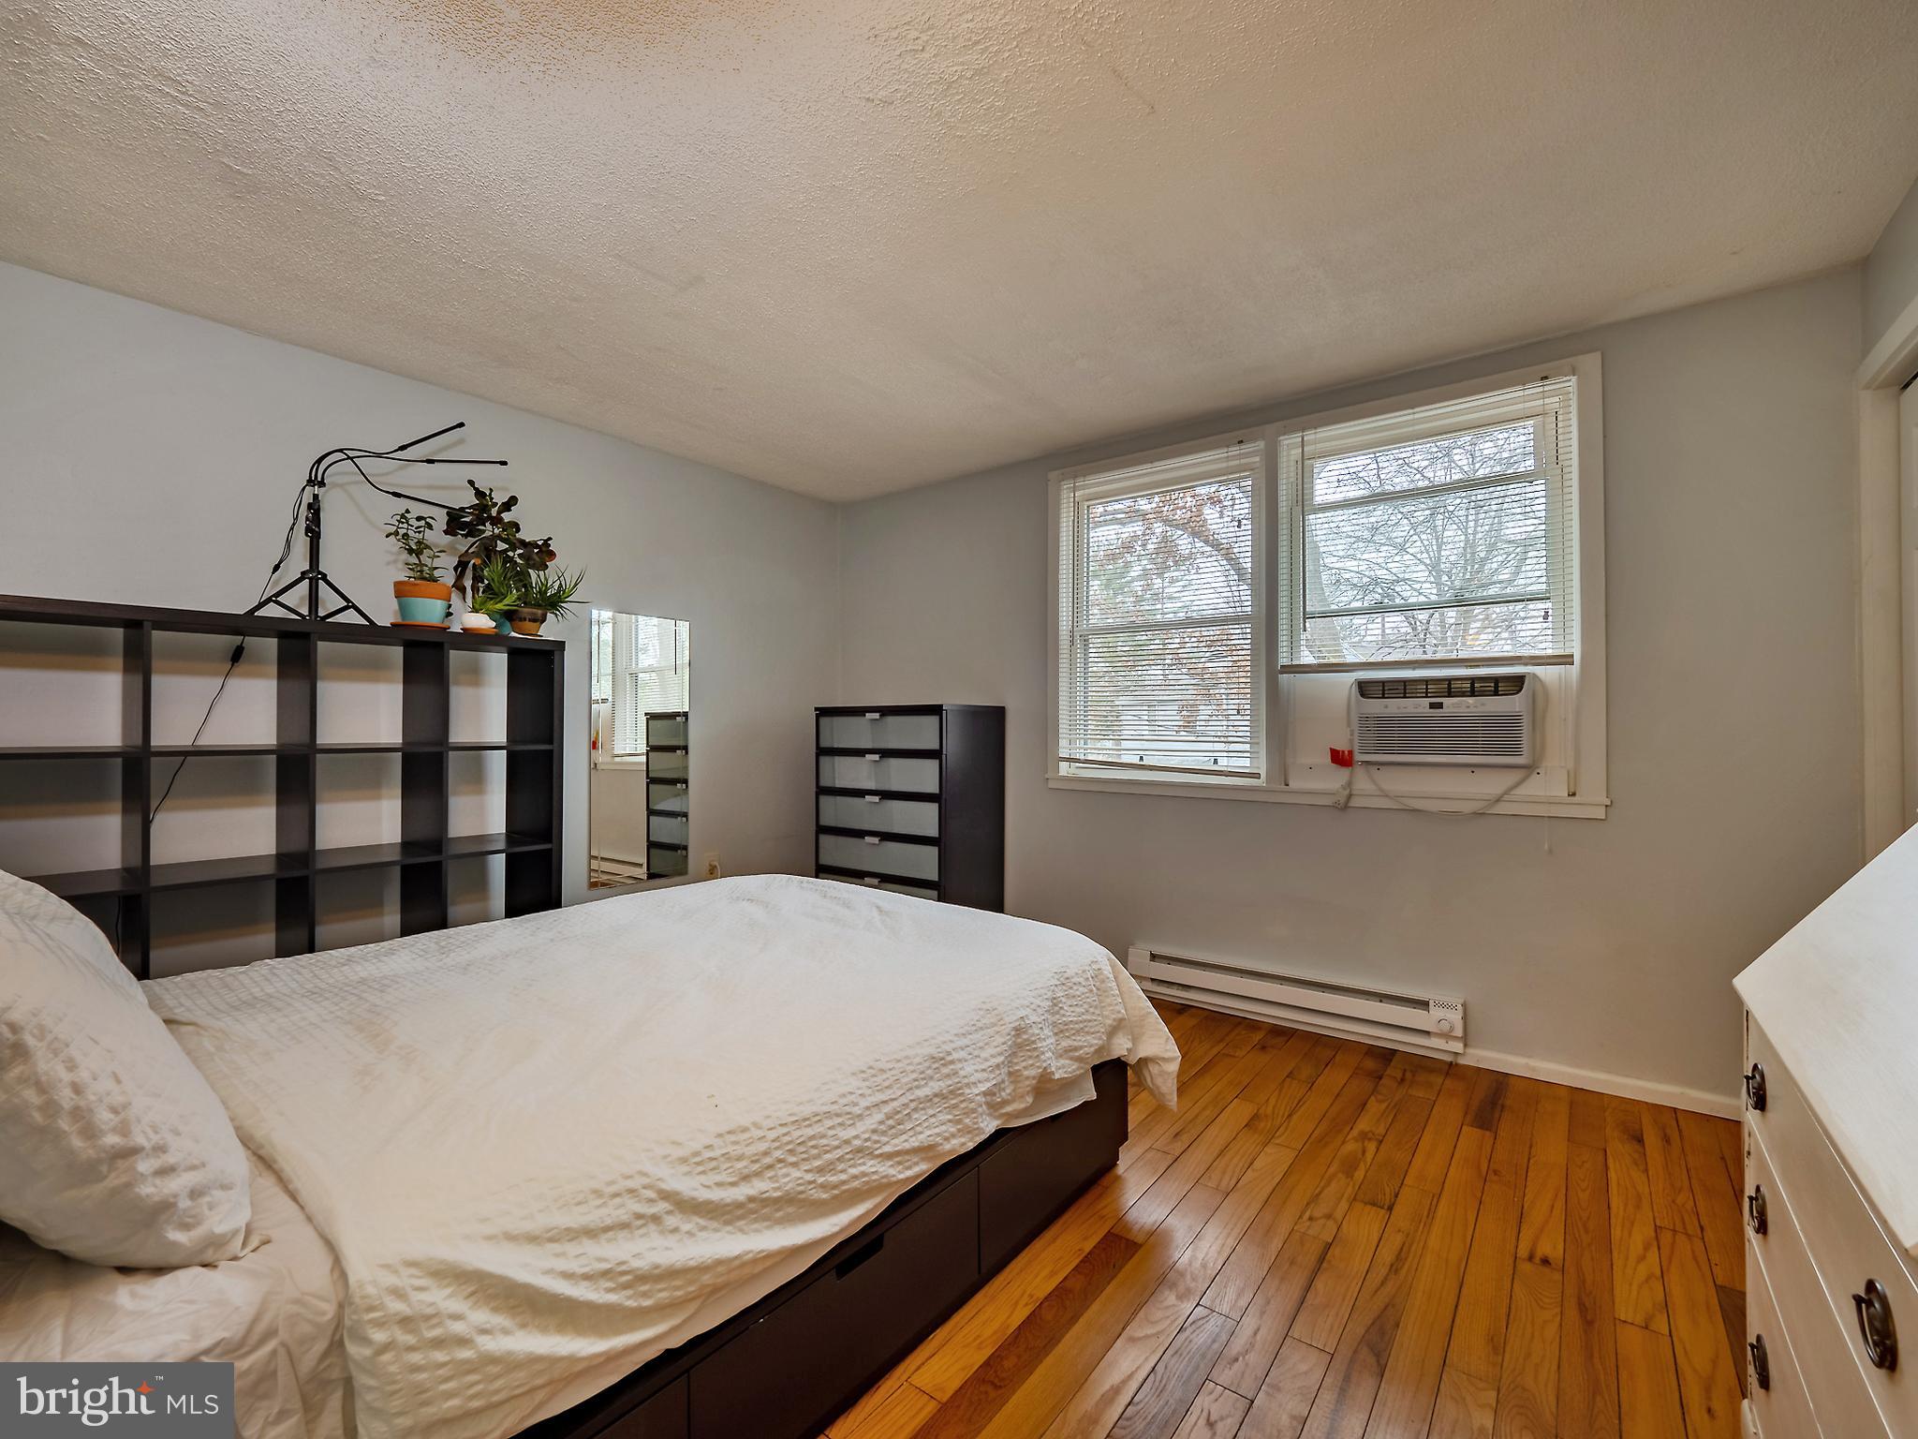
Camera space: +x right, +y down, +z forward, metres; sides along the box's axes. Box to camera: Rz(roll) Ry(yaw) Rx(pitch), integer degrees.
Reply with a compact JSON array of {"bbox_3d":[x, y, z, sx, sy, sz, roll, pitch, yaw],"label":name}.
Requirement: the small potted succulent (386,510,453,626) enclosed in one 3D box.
[{"bbox_3d":[-1.766,-0.469,2.541,0.190,0.360,0.190,0,-1,36],"label":"small potted succulent"}]

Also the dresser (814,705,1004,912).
[{"bbox_3d":[-0.243,0.568,3.822,0.800,1.257,0.510,0,-1,36],"label":"dresser"}]

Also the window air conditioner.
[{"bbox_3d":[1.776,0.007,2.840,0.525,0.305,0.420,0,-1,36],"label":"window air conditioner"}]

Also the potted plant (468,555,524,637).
[{"bbox_3d":[-1.620,-0.424,2.714,0.165,0.275,0.165,0,-1,36],"label":"potted plant"}]

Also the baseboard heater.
[{"bbox_3d":[1.245,1.061,3.018,1.222,0.168,0.068,0,-1,36],"label":"baseboard heater"}]

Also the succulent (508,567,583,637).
[{"bbox_3d":[-1.534,-0.407,2.882,0.250,0.245,0.250,0,-1,36],"label":"succulent"}]

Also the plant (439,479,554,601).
[{"bbox_3d":[-1.680,-0.546,2.820,0.330,0.520,0.320,0,-1,36],"label":"plant"}]

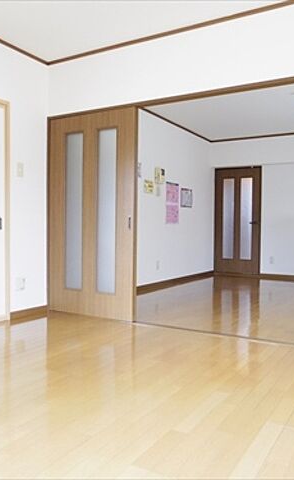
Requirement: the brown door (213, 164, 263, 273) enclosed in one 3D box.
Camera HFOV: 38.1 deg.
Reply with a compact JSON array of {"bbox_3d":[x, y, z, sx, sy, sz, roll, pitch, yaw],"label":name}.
[{"bbox_3d":[1.583,-0.320,7.400,0.830,1.863,0.100,2,2,30],"label":"brown door"}]

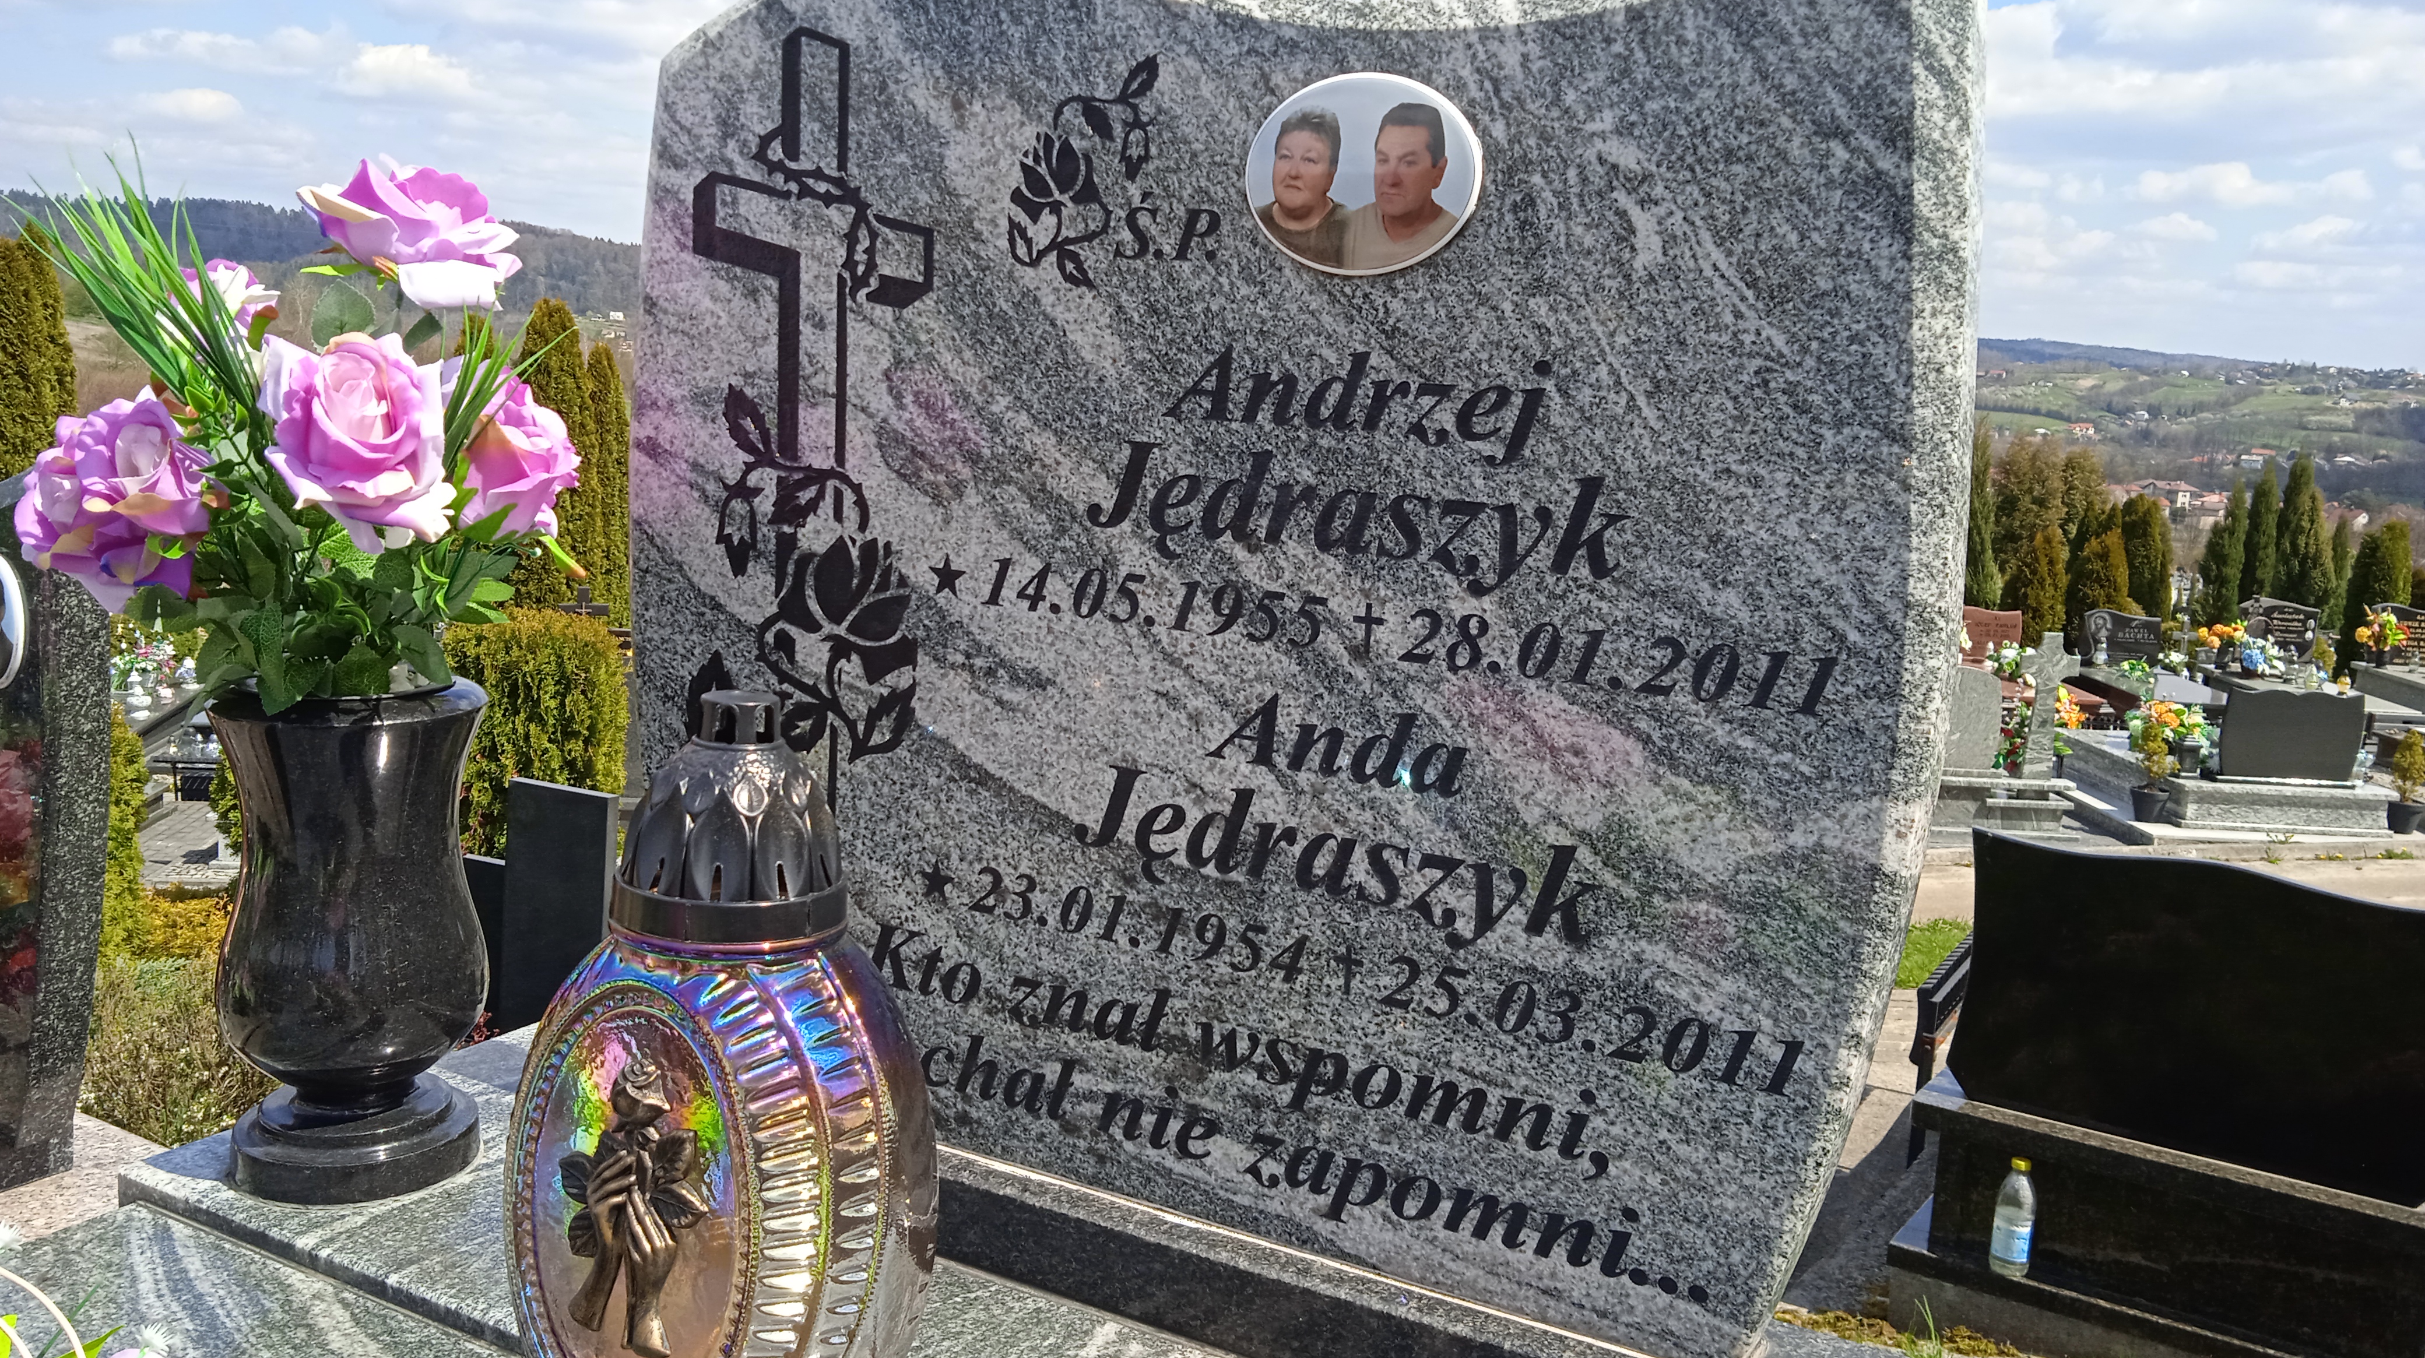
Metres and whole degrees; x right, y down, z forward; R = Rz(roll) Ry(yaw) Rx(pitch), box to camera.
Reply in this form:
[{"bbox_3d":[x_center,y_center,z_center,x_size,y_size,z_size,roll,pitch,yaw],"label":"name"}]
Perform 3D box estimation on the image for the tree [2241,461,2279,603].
[{"bbox_3d":[14.128,-1.715,26.500,0.550,2.520,0.550,4,9,0],"label":"tree"}]

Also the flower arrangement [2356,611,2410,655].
[{"bbox_3d":[11.331,-0.440,19.000,0.500,0.440,0.450,4,9,0],"label":"flower arrangement"}]

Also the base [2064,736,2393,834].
[{"bbox_3d":[7.215,0.739,14.117,1.533,0.300,1.808,4,9,0],"label":"base"}]

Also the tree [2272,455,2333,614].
[{"bbox_3d":[14.627,-1.740,26.500,0.780,2.624,0.780,4,9,0],"label":"tree"}]

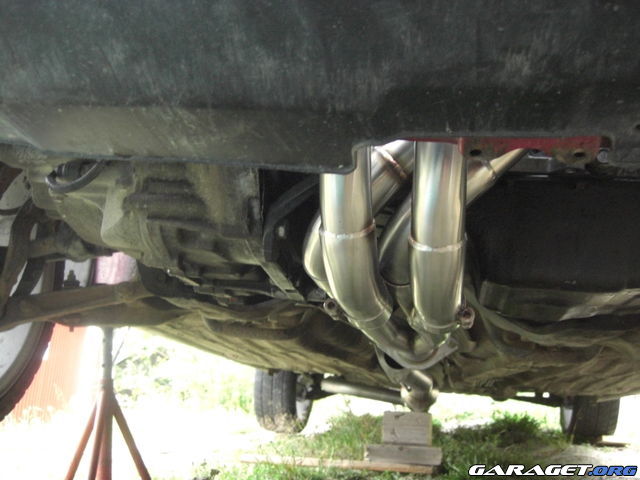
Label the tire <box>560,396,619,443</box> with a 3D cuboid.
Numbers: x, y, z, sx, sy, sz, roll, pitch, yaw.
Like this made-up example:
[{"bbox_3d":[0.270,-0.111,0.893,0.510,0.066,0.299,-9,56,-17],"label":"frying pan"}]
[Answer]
[{"bbox_3d":[1.244,0.642,3.297,0.200,0.565,0.565,-2,-10,9],"label":"tire"}]

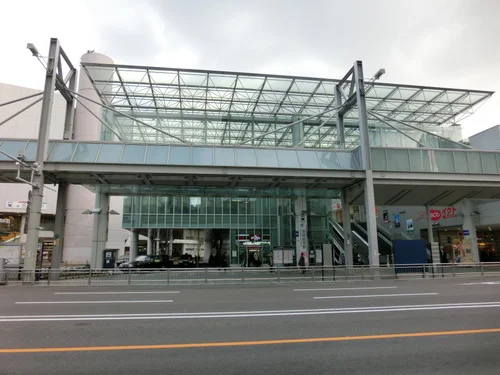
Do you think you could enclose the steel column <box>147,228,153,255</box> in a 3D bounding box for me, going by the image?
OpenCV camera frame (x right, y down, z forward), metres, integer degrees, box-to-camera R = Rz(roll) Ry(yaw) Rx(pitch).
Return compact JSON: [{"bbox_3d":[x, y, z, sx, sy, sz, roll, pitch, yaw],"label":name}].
[{"bbox_3d":[-12.787,7.712,44.148,0.720,4.800,0.720,1,-11,-8],"label":"steel column"}]

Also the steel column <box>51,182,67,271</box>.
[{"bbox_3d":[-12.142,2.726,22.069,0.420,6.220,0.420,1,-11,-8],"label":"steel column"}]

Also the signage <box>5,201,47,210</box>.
[{"bbox_3d":[-23.827,1.933,37.008,3.732,0.800,0.150,4,-12,-22],"label":"signage"}]

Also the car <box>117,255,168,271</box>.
[{"bbox_3d":[-9.266,6.757,30.601,1.700,1.500,4.650,-8,-13,36],"label":"car"}]

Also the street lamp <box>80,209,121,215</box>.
[{"bbox_3d":[-13.513,2.187,31.338,3.330,0.450,0.800,1,-11,-8],"label":"street lamp"}]

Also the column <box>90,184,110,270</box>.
[{"bbox_3d":[-13.494,3.730,31.350,1.000,7.780,1.000,1,-11,-8],"label":"column"}]

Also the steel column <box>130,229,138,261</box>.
[{"bbox_3d":[-11.598,6.328,35.083,0.760,4.070,0.760,1,-11,-8],"label":"steel column"}]

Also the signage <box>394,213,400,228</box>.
[{"bbox_3d":[19.570,4.405,46.000,0.120,1.750,1.350,2,-11,-11],"label":"signage"}]

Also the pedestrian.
[{"bbox_3d":[4.036,5.814,26.453,0.380,1.620,0.500,1,-11,-8],"label":"pedestrian"}]

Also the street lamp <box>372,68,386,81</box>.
[{"bbox_3d":[7.623,-6.618,20.360,0.350,0.250,1.100,1,-11,-8],"label":"street lamp"}]

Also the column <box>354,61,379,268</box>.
[{"bbox_3d":[7.327,-1.477,21.839,0.430,14.150,0.430,1,-11,-8],"label":"column"}]

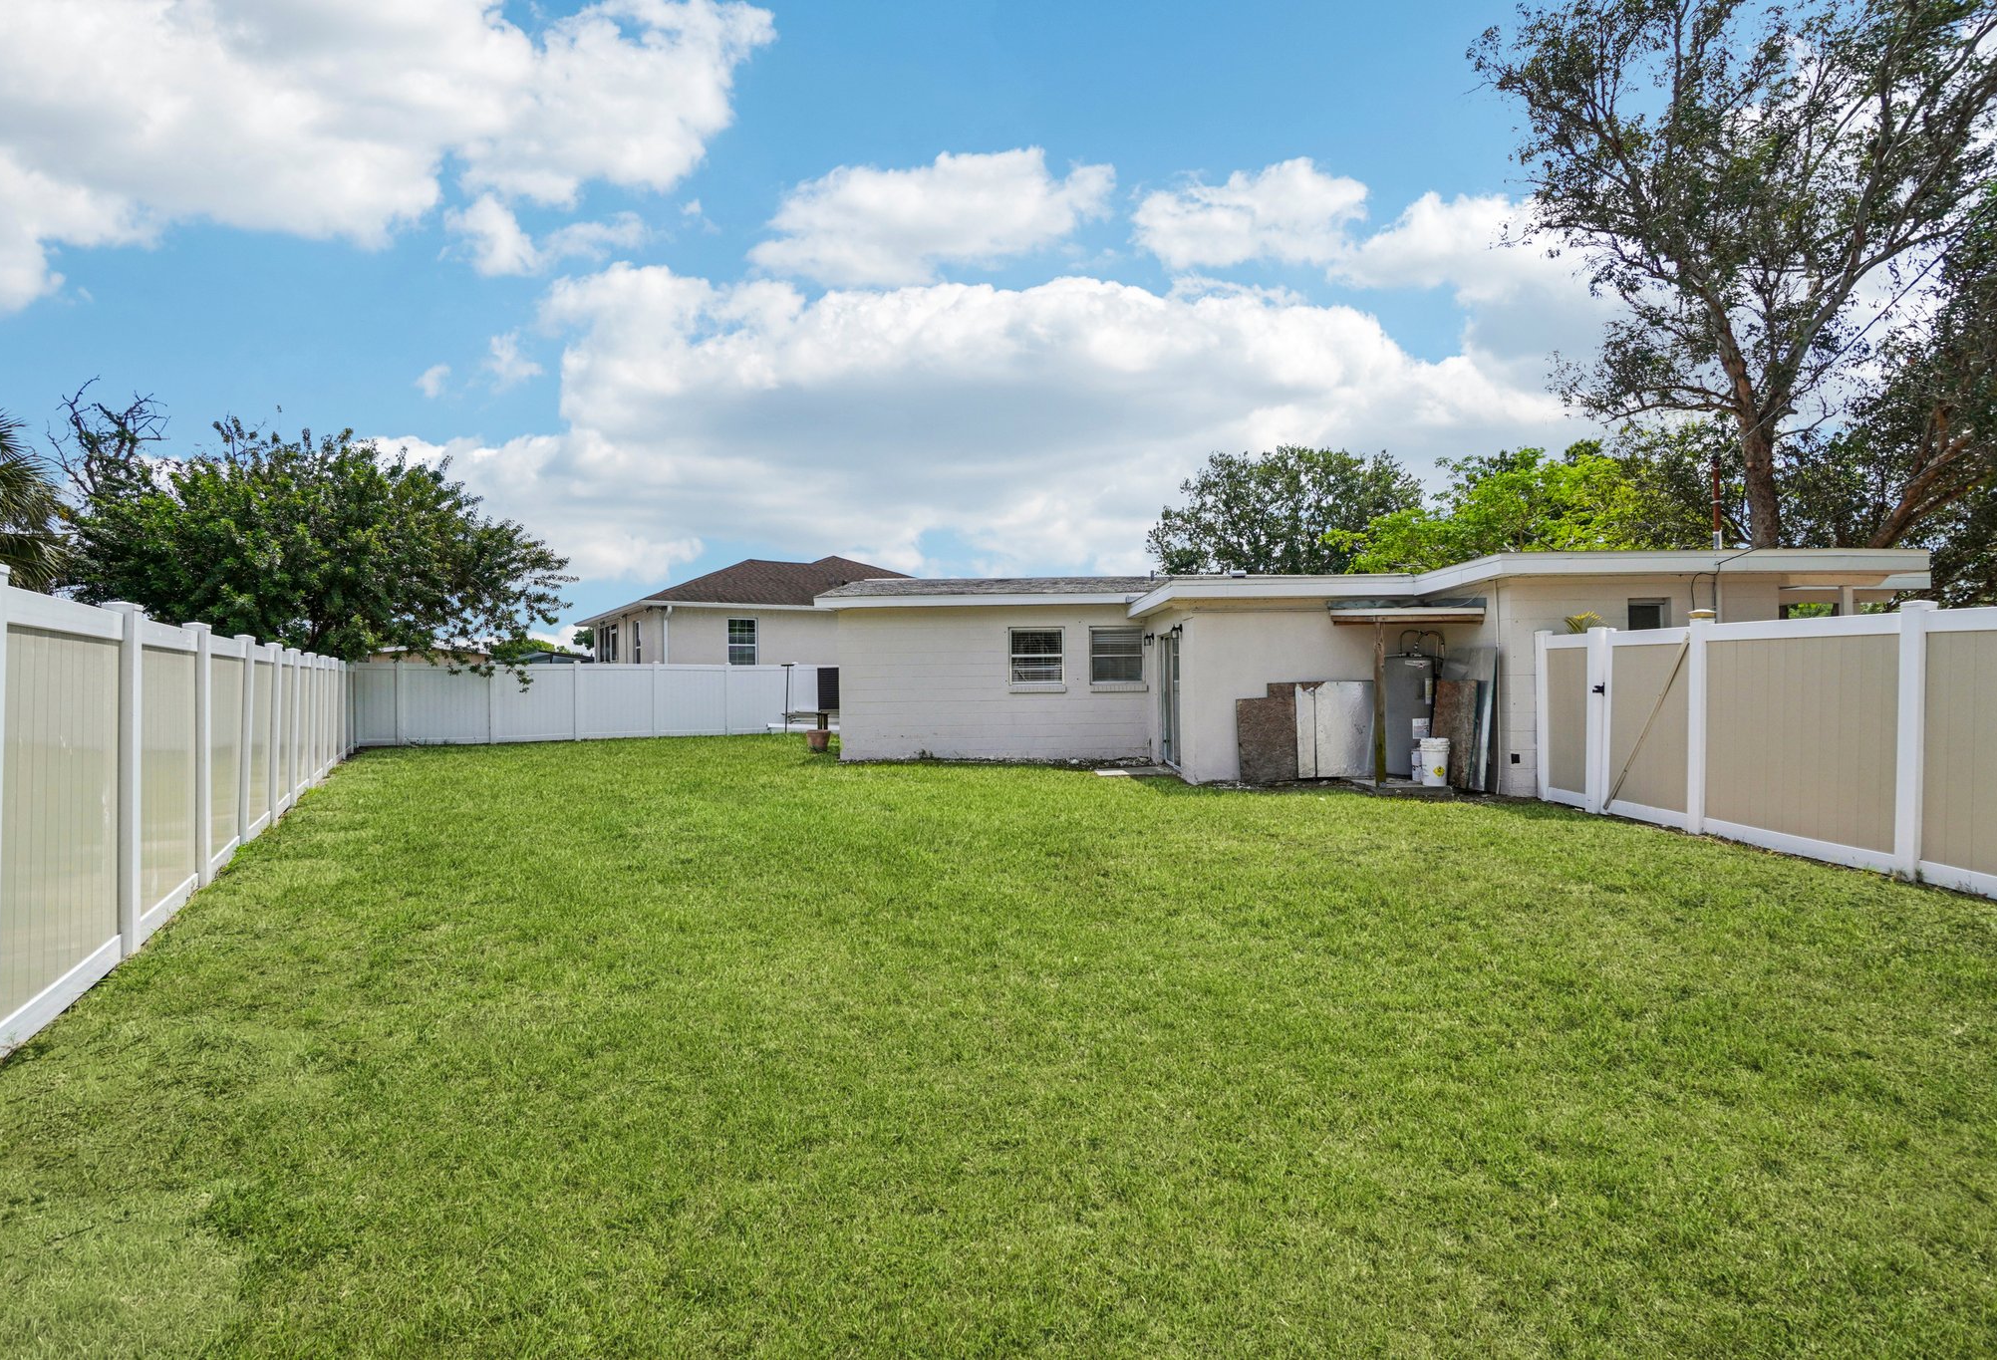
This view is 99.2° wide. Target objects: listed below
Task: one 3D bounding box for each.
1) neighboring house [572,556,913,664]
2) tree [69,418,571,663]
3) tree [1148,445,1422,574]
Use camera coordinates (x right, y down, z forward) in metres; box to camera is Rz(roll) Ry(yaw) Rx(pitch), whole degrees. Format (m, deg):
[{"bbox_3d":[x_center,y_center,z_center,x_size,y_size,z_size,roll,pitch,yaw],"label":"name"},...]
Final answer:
[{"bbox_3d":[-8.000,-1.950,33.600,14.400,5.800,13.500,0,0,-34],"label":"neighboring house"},{"bbox_3d":[-14.100,-2.000,18.200,9.200,6.900,8.600,0,0,0],"label":"tree"},{"bbox_3d":[11.200,-3.750,33.000,10.800,10.400,10.400,0,0,0],"label":"tree"}]

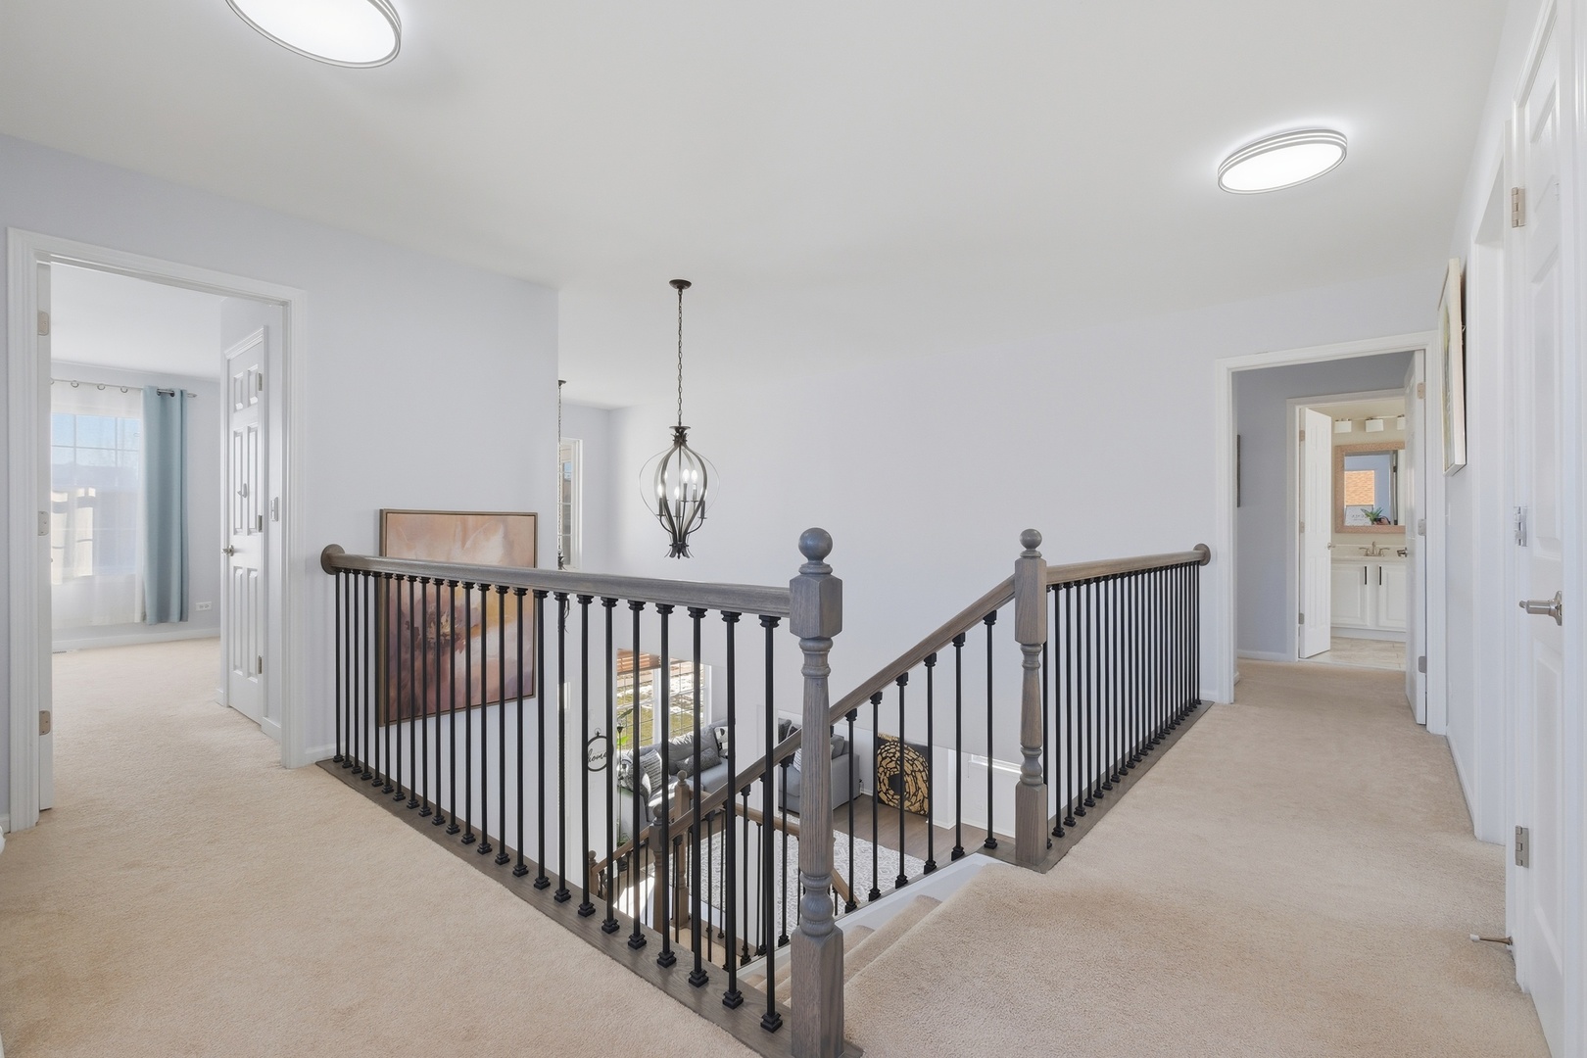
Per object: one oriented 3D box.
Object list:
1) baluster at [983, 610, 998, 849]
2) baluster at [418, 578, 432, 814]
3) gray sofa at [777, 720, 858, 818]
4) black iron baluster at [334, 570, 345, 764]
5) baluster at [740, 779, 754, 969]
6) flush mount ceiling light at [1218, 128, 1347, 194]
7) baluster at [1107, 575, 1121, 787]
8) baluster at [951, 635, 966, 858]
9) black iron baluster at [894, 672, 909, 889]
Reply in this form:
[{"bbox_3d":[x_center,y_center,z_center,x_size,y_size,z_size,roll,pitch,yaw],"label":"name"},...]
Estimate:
[{"bbox_3d":[0.650,0.660,2.180,0.031,0.780,0.031,0,0,38],"label":"baluster"},{"bbox_3d":[-1.369,0.618,2.458,0.033,0.870,0.033,0,0,39],"label":"baluster"},{"bbox_3d":[-0.110,3.400,9.660,1.850,0.870,1.050,0,0,39],"label":"gray sofa"},{"bbox_3d":[-2.016,0.603,2.934,0.031,0.861,0.031,0,0,38],"label":"black iron baluster"},{"bbox_3d":[-0.205,1.493,2.875,0.033,0.780,0.033,0,0,39],"label":"baluster"},{"bbox_3d":[1.800,-1.357,2.445,0.380,0.055,0.380,0,0,38],"label":"flush mount ceiling light"},{"bbox_3d":[1.334,0.618,2.734,0.031,0.861,0.031,0,0,42],"label":"baluster"},{"bbox_3d":[0.566,0.738,2.260,0.033,0.780,0.033,0,0,39],"label":"baluster"},{"bbox_3d":[0.389,0.905,2.387,0.031,0.775,0.031,0,0,38],"label":"black iron baluster"}]

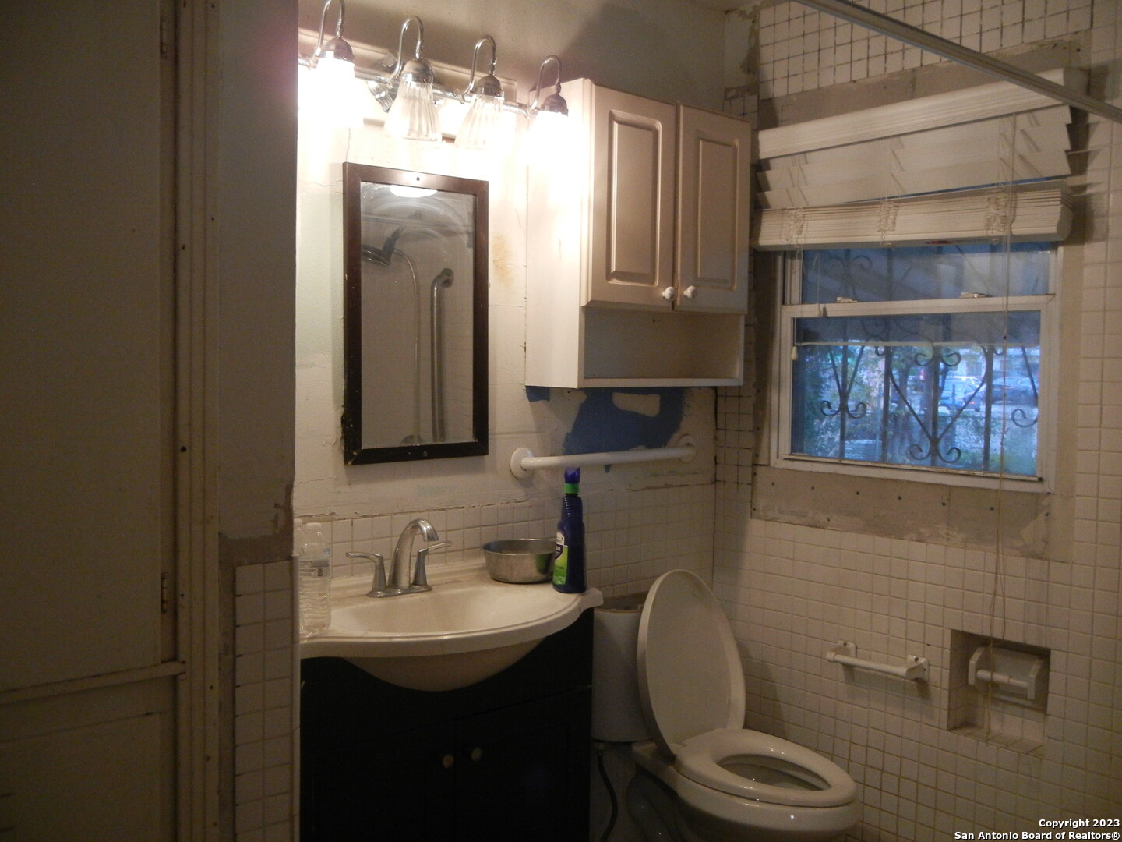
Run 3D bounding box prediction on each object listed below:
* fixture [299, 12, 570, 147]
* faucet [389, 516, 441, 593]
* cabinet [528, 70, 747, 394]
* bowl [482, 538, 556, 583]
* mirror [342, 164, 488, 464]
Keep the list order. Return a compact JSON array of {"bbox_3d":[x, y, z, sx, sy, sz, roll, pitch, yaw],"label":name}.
[{"bbox_3d":[-0.261,-0.712,2.370,0.690,0.266,0.225,-2,4,-42],"label":"fixture"},{"bbox_3d":[-0.304,0.283,2.301,0.042,0.157,0.155,-2,4,-42],"label":"faucet"},{"bbox_3d":[0.212,-0.444,2.824,0.600,0.706,0.214,-2,4,-42],"label":"cabinet"},{"bbox_3d":[-0.081,0.319,2.494,0.174,0.072,0.174,1,3,0],"label":"bowl"},{"bbox_3d":[-0.319,-0.234,2.487,0.378,0.642,0.027,-2,4,-42],"label":"mirror"}]

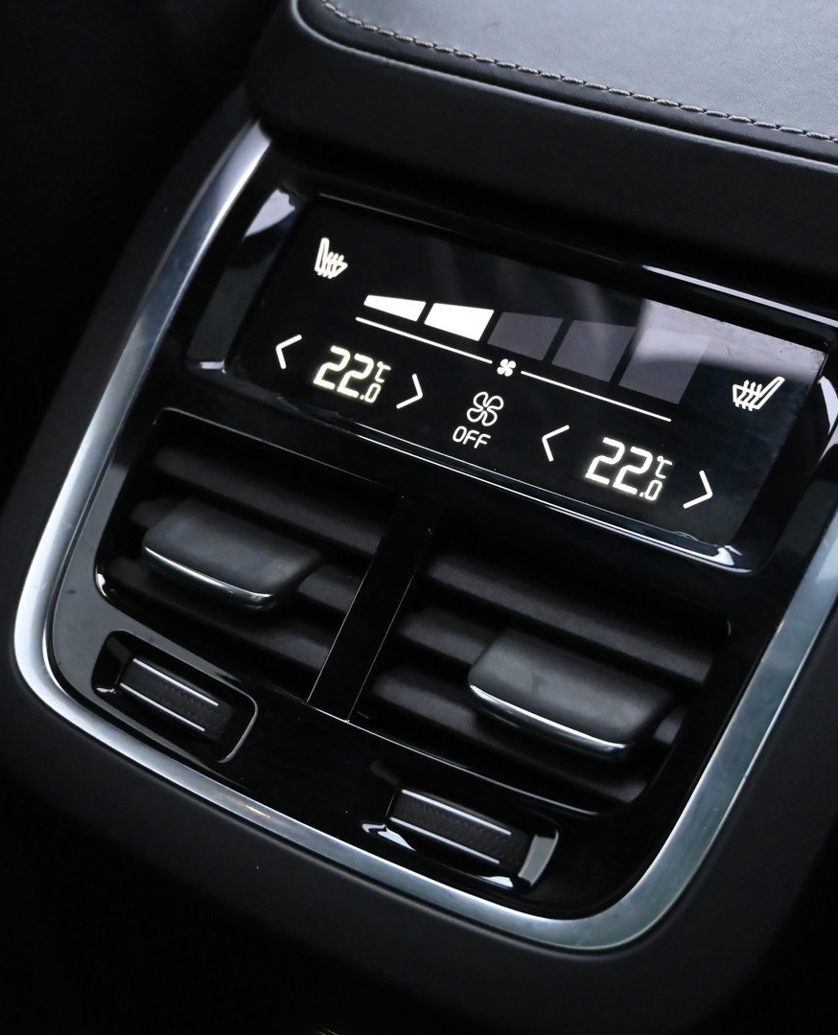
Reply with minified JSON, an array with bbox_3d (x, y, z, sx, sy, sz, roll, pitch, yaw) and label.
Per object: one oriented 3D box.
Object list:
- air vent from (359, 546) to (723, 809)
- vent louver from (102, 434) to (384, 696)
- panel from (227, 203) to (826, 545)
[{"bbox_3d":[0.024,0.033,0.390,0.063,0.022,0.044,21,76,28],"label":"air vent"},{"bbox_3d":[-0.038,0.010,0.426,0.063,0.022,0.044,21,76,28],"label":"vent louver"},{"bbox_3d":[0.021,-0.032,0.420,0.130,0.012,0.044,21,76,28],"label":"panel"}]

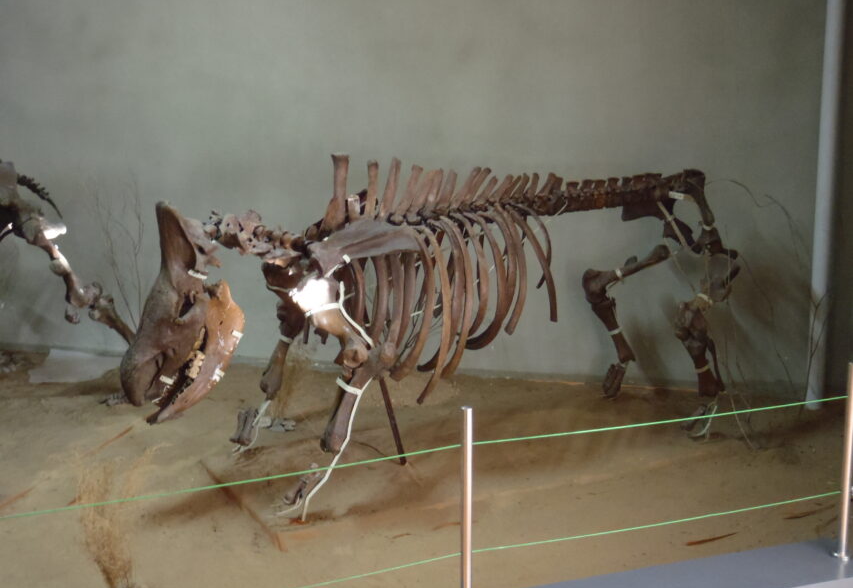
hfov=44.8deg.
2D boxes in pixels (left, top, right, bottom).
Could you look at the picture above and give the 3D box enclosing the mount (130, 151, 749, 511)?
[{"bbox_3d":[0.168,0.046,4.674,3.020,1.345,0.860,-5,11,-28],"label":"mount"}]

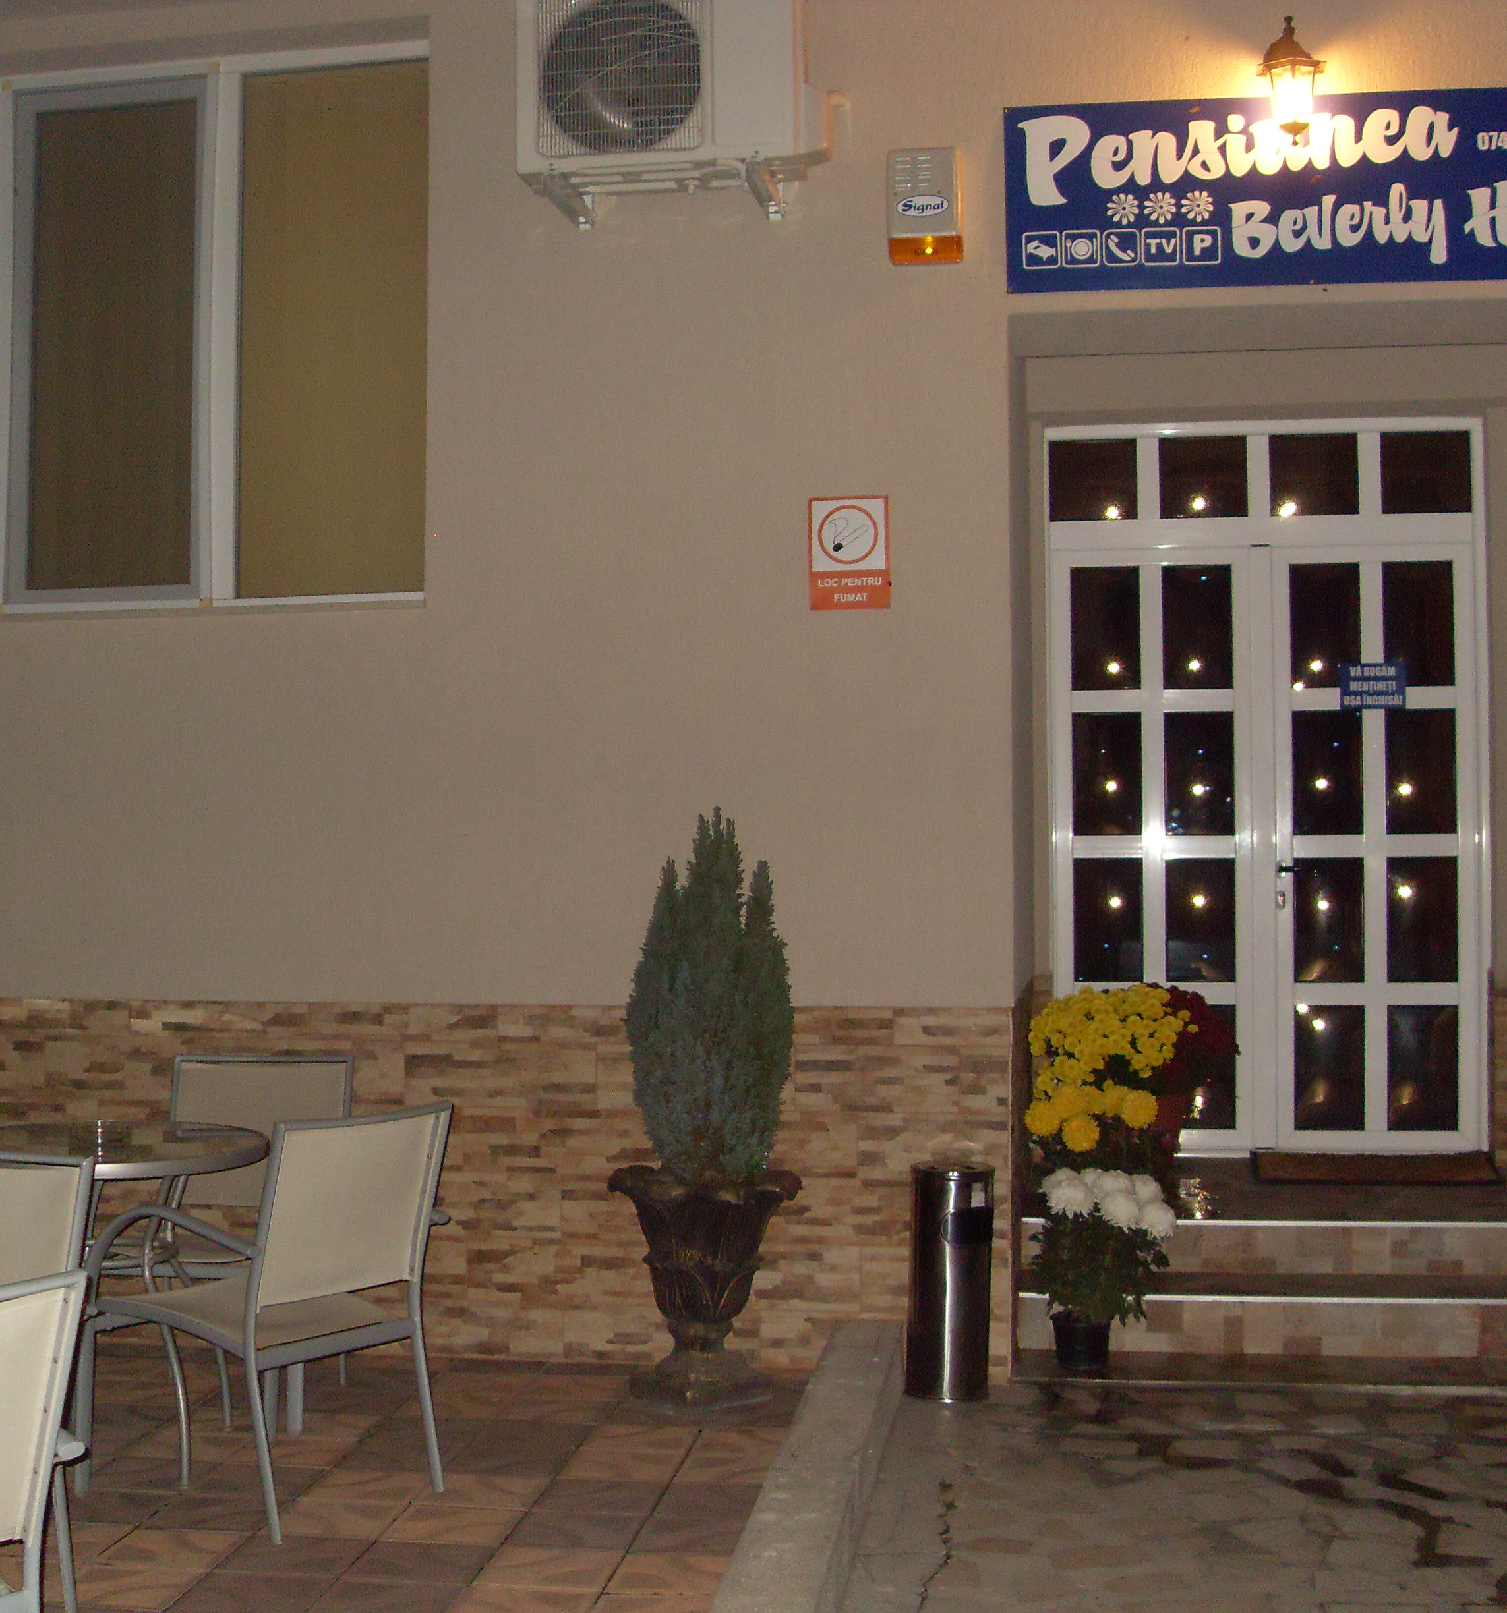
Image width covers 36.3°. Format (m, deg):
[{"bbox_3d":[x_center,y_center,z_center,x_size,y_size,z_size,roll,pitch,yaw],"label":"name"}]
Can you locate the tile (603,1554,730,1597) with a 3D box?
[{"bbox_3d":[-0.148,1.431,4.257,0.230,0.014,0.250,0,-3,6],"label":"tile"}]

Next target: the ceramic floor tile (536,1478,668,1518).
[{"bbox_3d":[-0.324,1.470,4.872,0.260,0.014,0.241,0,-1,7],"label":"ceramic floor tile"}]

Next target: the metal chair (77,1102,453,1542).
[{"bbox_3d":[-1.078,1.103,5.144,0.660,0.850,0.565,-1,-2,39],"label":"metal chair"}]

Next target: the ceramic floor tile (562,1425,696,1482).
[{"bbox_3d":[-0.278,1.478,5.229,0.260,0.014,0.483,0,-1,7],"label":"ceramic floor tile"}]

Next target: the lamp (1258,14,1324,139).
[{"bbox_3d":[1.350,-1.817,5.769,0.180,0.340,0.230,0,-1,10],"label":"lamp"}]

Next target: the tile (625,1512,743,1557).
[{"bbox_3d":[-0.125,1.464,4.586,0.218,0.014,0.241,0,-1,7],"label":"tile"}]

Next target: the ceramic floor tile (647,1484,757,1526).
[{"bbox_3d":[-0.101,1.525,5.024,0.255,0.012,0.260,-1,-1,9],"label":"ceramic floor tile"}]

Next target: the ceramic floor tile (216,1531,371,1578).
[{"bbox_3d":[-0.871,1.438,4.400,0.250,0.014,0.250,0,-3,6],"label":"ceramic floor tile"}]

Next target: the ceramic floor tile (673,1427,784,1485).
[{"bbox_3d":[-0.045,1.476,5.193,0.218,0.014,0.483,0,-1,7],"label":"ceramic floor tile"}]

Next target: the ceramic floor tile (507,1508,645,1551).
[{"bbox_3d":[-0.352,1.446,4.565,0.250,0.014,0.250,0,-3,6],"label":"ceramic floor tile"}]

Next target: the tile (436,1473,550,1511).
[{"bbox_3d":[-0.577,1.471,4.913,0.260,0.014,0.241,0,-1,7],"label":"tile"}]

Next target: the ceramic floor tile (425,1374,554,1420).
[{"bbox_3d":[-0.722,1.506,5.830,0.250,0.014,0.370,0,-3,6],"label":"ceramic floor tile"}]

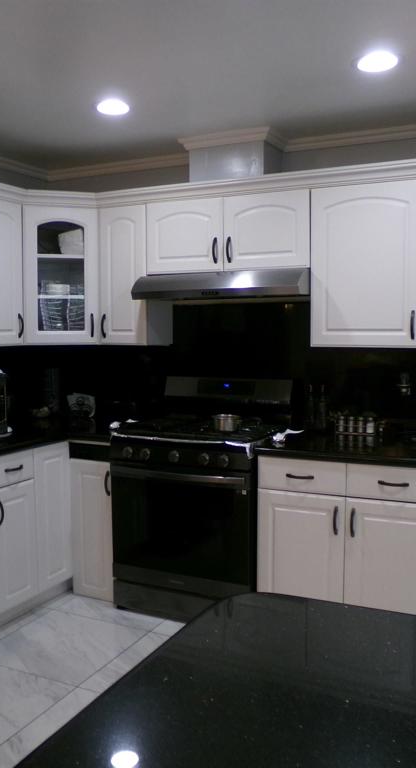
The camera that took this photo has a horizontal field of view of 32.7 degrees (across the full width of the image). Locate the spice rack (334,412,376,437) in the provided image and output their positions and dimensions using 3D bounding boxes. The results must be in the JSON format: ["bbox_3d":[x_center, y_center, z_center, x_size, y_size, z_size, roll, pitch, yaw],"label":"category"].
[{"bbox_3d":[0.768,0.208,3.662,0.192,0.108,0.082,2,5,26],"label":"spice rack"}]

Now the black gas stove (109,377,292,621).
[{"bbox_3d":[-0.004,0.579,3.698,0.765,1.184,0.690,2,5,26],"label":"black gas stove"}]

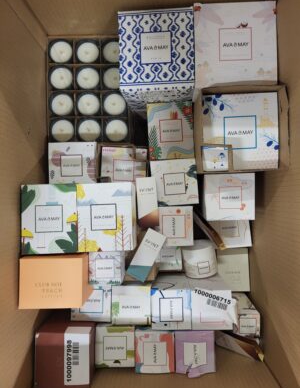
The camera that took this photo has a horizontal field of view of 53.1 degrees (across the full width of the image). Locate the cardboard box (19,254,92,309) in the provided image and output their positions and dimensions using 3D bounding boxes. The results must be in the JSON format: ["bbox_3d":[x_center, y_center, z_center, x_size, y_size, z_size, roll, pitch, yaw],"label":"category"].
[{"bbox_3d":[-0.138,0.125,0.458,0.088,0.076,0.069,0,90,1],"label":"cardboard box"}]

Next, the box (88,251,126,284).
[{"bbox_3d":[-0.071,0.118,0.511,0.051,0.062,0.051,0,90,1],"label":"box"}]

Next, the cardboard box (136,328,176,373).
[{"bbox_3d":[0.009,0.265,0.531,0.066,0.066,0.068,0,90,1],"label":"cardboard box"}]

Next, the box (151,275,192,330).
[{"bbox_3d":[0.036,0.188,0.523,0.065,0.074,0.066,0,90,1],"label":"box"}]

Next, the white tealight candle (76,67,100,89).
[{"bbox_3d":[-0.117,-0.220,0.592,0.046,0.042,0.046,0,90,1],"label":"white tealight candle"}]

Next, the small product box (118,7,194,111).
[{"bbox_3d":[0.013,-0.231,0.539,0.119,0.130,0.119,-3,90,3],"label":"small product box"}]

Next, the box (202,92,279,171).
[{"bbox_3d":[0.143,-0.096,0.531,0.119,0.125,0.119,-2,90,1],"label":"box"}]

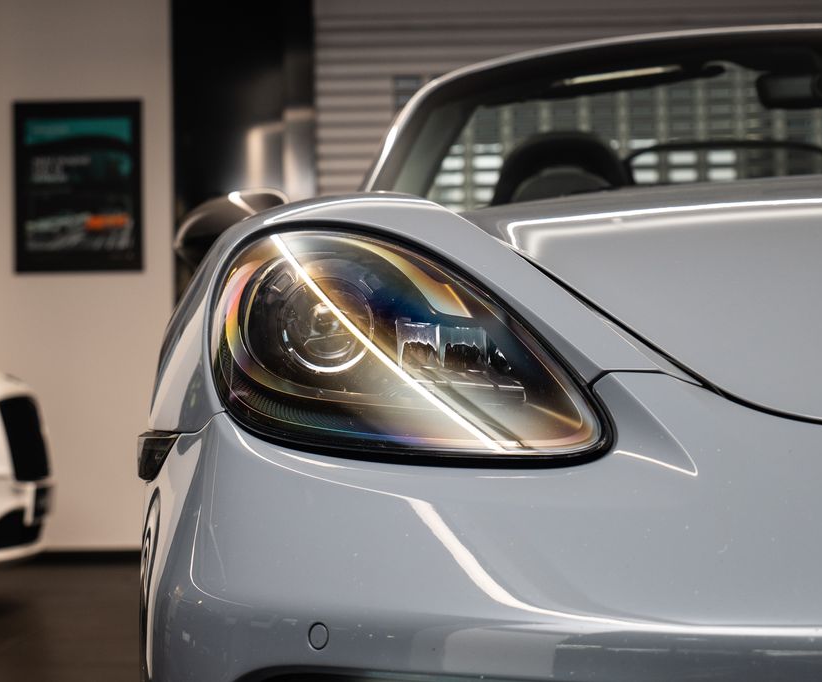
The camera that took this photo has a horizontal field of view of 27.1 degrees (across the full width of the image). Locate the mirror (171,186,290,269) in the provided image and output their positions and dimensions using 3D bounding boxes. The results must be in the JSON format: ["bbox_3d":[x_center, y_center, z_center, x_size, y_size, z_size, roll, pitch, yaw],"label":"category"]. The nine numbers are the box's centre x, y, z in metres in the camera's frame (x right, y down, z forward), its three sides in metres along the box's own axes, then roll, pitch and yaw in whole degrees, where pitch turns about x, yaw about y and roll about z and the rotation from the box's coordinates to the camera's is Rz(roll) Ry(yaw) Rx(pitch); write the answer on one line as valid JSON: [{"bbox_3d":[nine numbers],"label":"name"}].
[{"bbox_3d":[-0.245,-0.146,2.470,0.205,0.145,0.120,-1,-2,6],"label":"mirror"}]

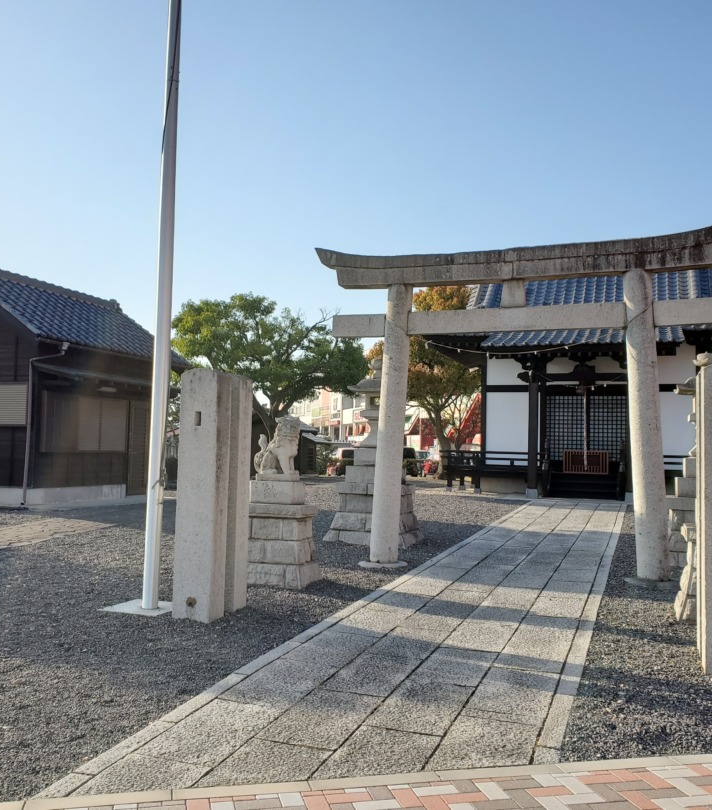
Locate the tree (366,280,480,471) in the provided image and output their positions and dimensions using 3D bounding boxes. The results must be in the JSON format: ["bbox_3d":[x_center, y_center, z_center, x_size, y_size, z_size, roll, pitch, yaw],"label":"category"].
[{"bbox_3d":[2.700,-0.930,32.000,4.700,7.600,4.700,0,-4,20],"label":"tree"}]

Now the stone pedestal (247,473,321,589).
[{"bbox_3d":[-0.878,1.341,8.859,0.861,1.163,0.656,0,-4,20],"label":"stone pedestal"}]

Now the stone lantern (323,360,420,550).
[{"bbox_3d":[0.342,0.679,12.184,1.230,2.757,1.230,0,-4,20],"label":"stone lantern"}]

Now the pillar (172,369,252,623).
[{"bbox_3d":[-1.273,0.794,7.393,0.379,2.163,0.748,0,-4,20],"label":"pillar"}]

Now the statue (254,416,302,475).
[{"bbox_3d":[-0.855,0.442,8.920,0.560,0.640,0.320,0,-4,20],"label":"statue"}]

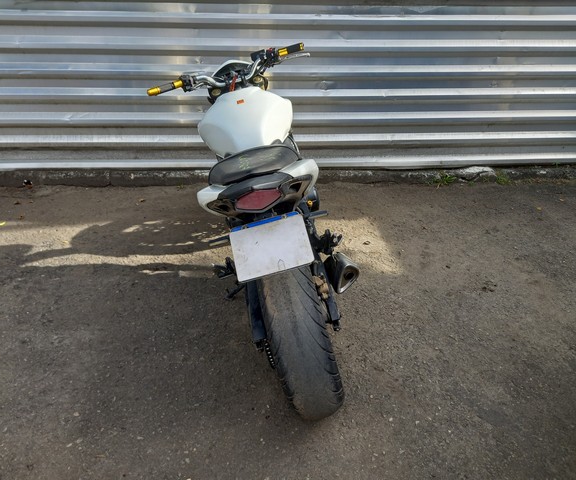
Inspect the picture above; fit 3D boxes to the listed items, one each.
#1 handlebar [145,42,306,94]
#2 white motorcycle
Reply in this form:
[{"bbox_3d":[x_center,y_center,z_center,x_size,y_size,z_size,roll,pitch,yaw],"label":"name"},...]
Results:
[{"bbox_3d":[-0.284,-0.780,2.193,0.760,0.140,0.200,-17,28,-1],"label":"handlebar"},{"bbox_3d":[-0.113,-0.207,2.137,0.760,1.080,2.040,-17,28,0],"label":"white motorcycle"}]

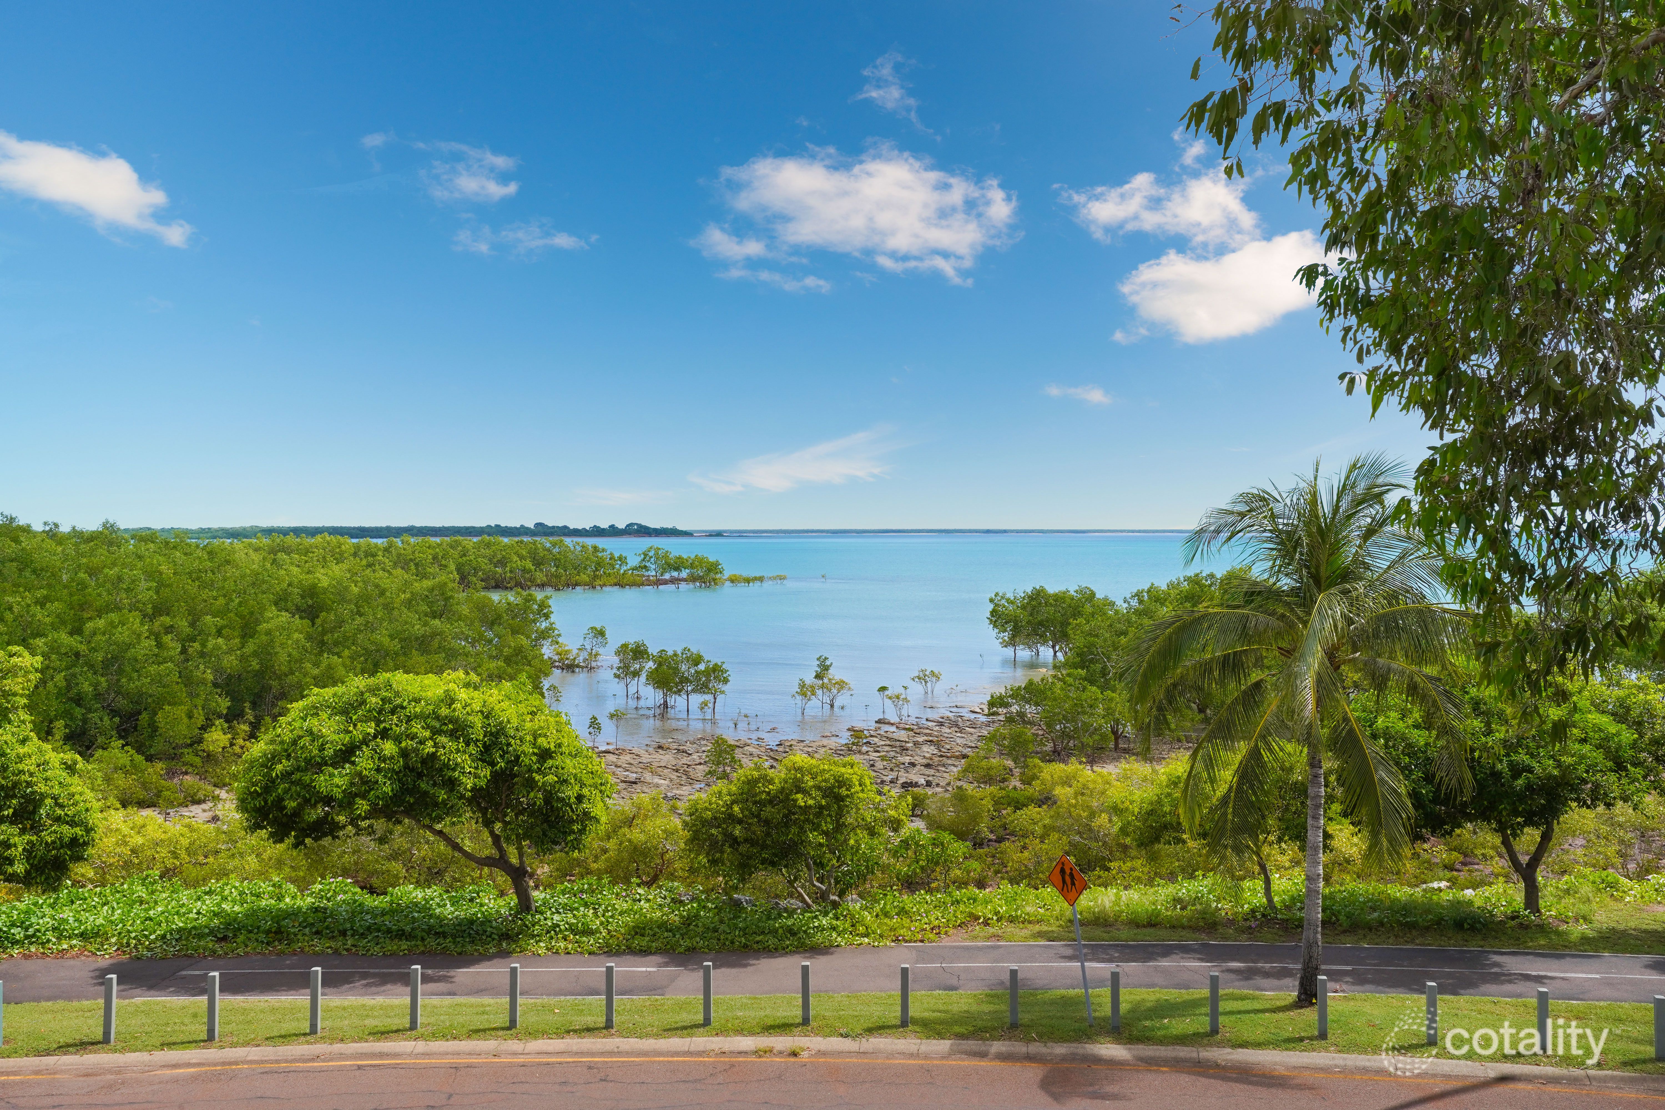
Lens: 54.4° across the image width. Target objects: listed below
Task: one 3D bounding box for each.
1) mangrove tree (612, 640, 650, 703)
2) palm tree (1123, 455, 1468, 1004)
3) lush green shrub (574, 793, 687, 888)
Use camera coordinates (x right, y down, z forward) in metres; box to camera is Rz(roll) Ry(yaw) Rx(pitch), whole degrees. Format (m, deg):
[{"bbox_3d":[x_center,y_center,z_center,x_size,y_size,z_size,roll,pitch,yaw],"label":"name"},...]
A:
[{"bbox_3d":[-13.410,7.727,108.000,2.600,4.170,2.500,0,1,0],"label":"mangrove tree"},{"bbox_3d":[7.496,2.822,26.200,5.580,8.890,5.400,0,1,0],"label":"palm tree"},{"bbox_3d":[-4.609,6.589,37.000,2.640,2.300,2.500,0,1,0],"label":"lush green shrub"}]

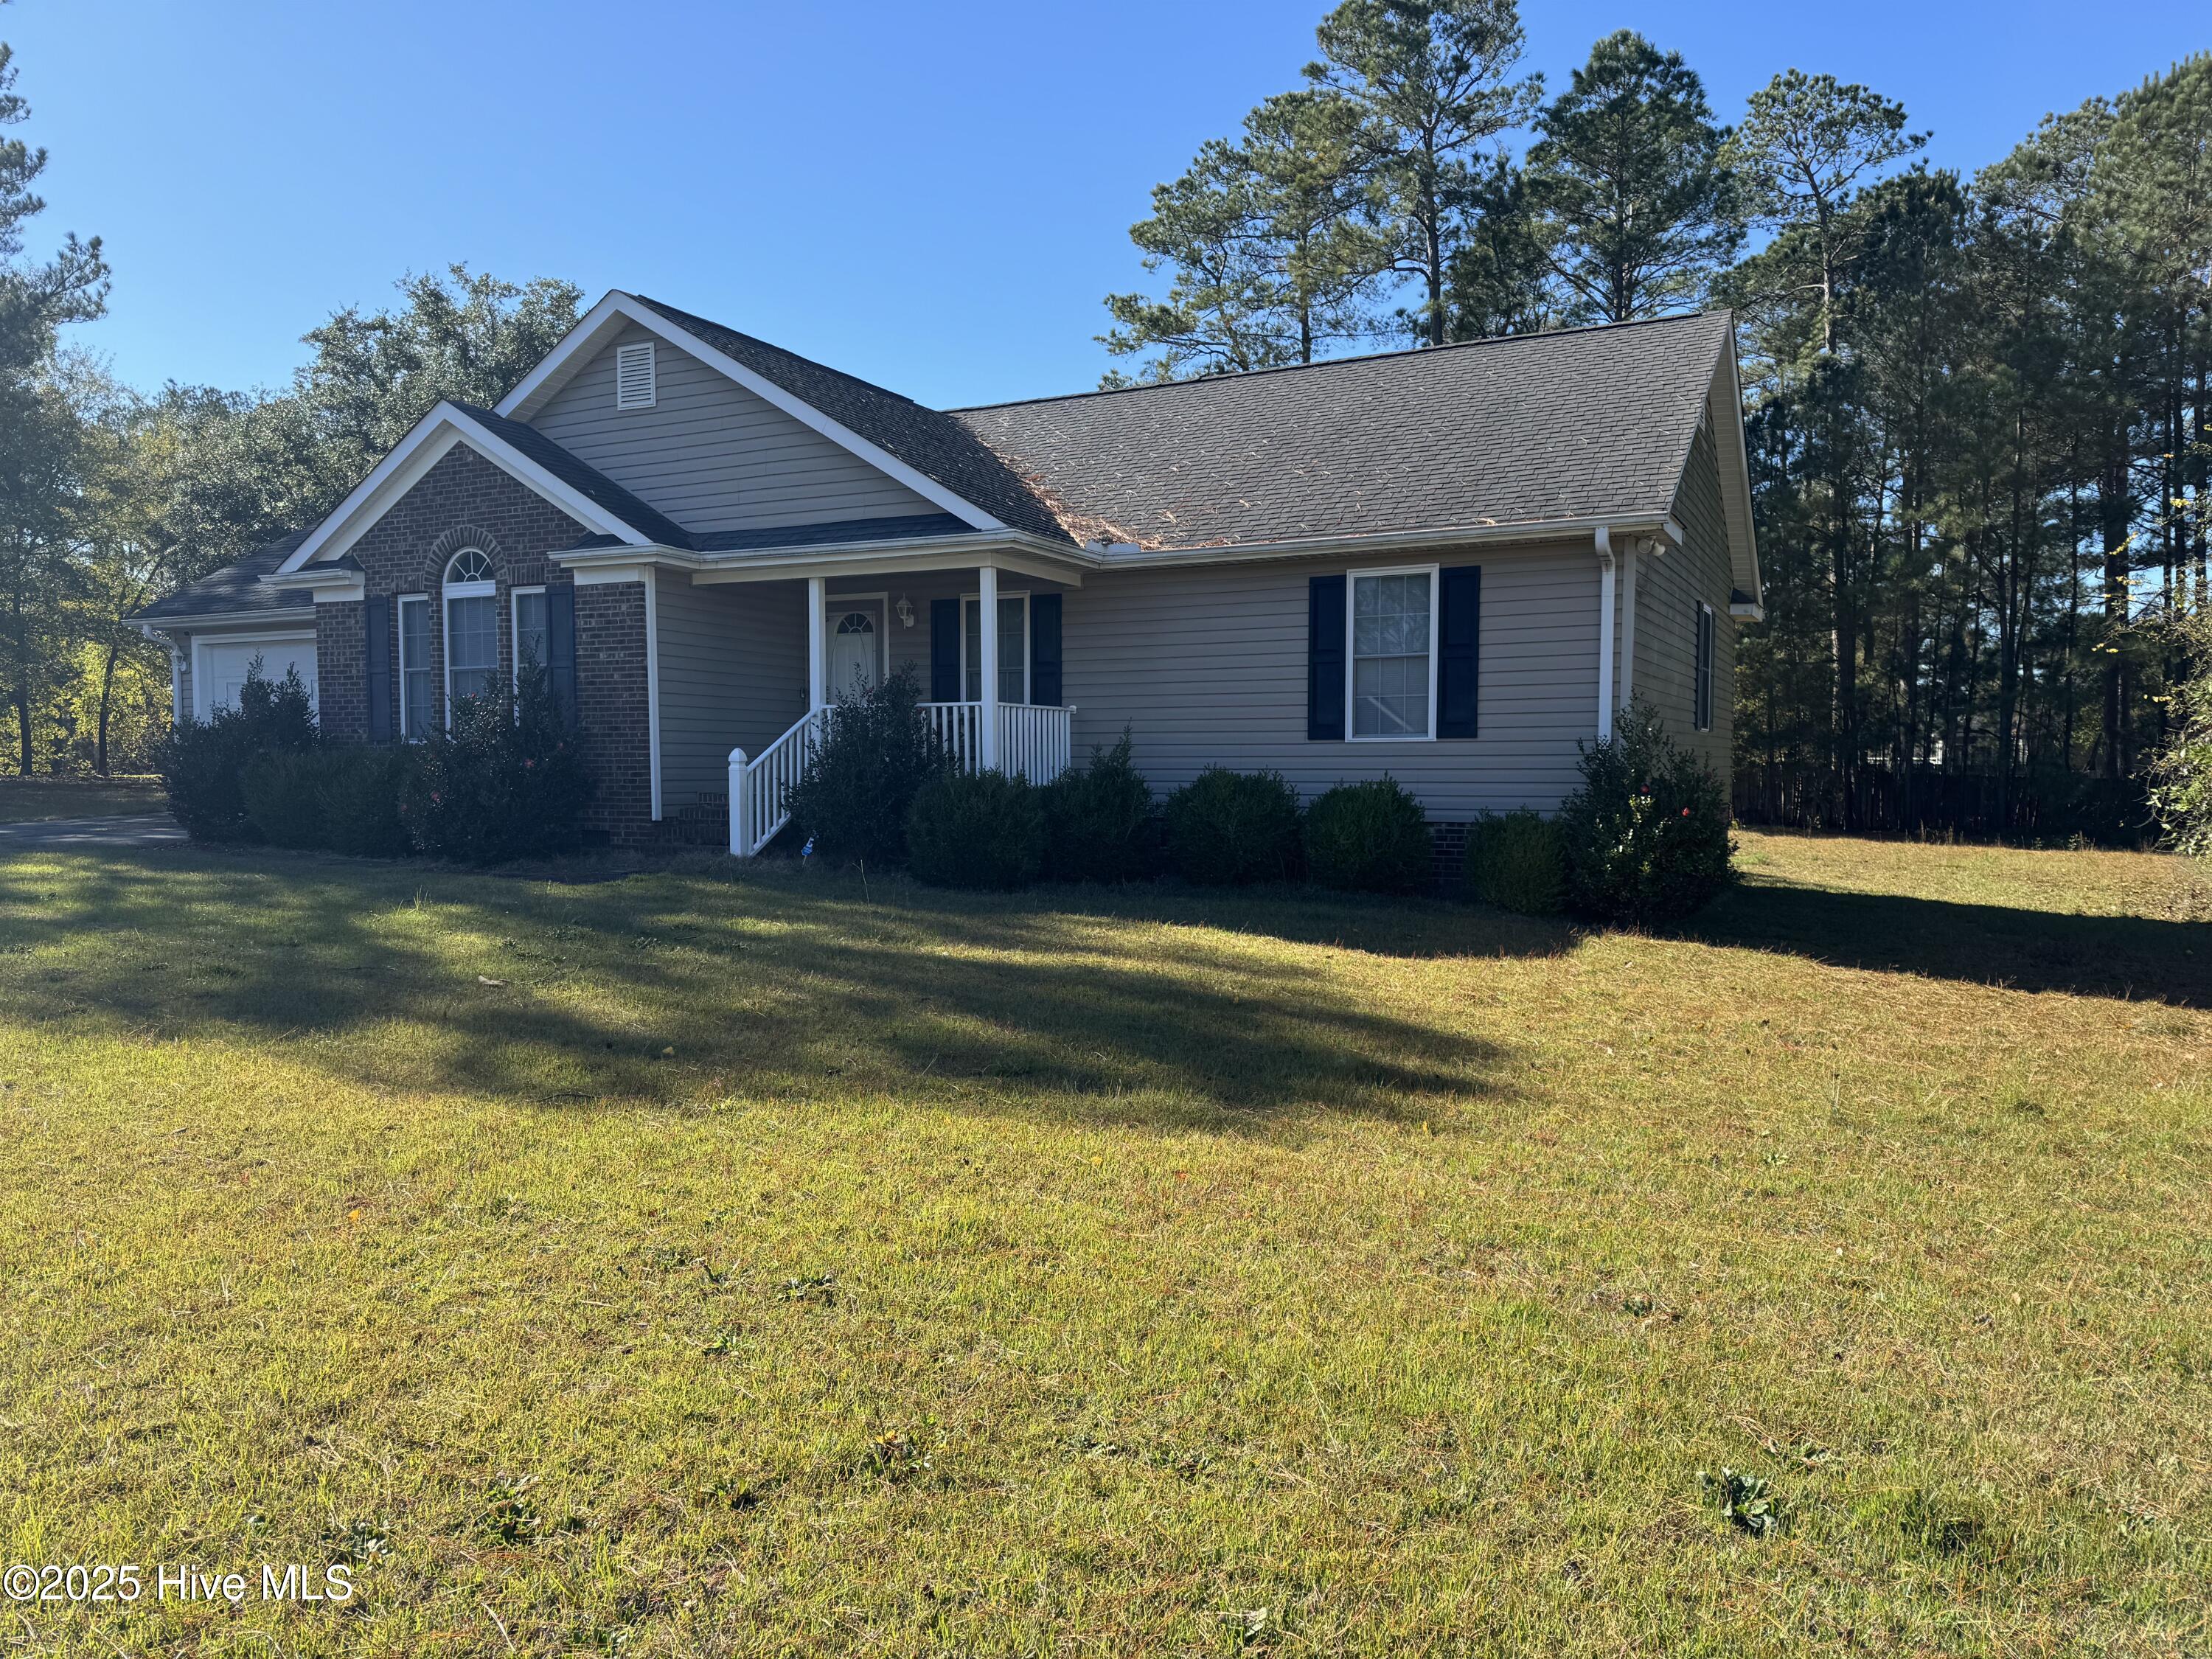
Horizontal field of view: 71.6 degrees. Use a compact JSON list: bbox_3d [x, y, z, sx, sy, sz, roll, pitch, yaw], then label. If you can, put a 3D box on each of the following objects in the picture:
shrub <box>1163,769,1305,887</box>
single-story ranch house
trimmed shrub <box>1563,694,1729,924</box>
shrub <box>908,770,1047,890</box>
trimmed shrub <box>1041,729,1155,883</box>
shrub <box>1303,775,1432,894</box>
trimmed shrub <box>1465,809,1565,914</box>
[{"bbox_3d":[1.153,-0.051,13.927,1.230,1.042,1.230,0,2,0],"label":"shrub"},{"bbox_3d":[-2.967,-2.957,21.226,21.330,6.080,12.750,1,3,27],"label":"single-story ranch house"},{"bbox_3d":[4.332,-0.164,12.321,1.374,1.737,1.374,1,3,27],"label":"trimmed shrub"},{"bbox_3d":[-1.131,-0.023,13.566,1.243,1.009,1.243,0,2,0],"label":"shrub"},{"bbox_3d":[-0.118,-0.231,13.999,1.113,1.381,1.113,0,2,0],"label":"trimmed shrub"},{"bbox_3d":[2.306,0.035,13.462,1.085,0.994,1.085,1,3,27],"label":"shrub"},{"bbox_3d":[3.431,0.258,12.793,0.862,0.847,0.862,1,3,27],"label":"trimmed shrub"}]

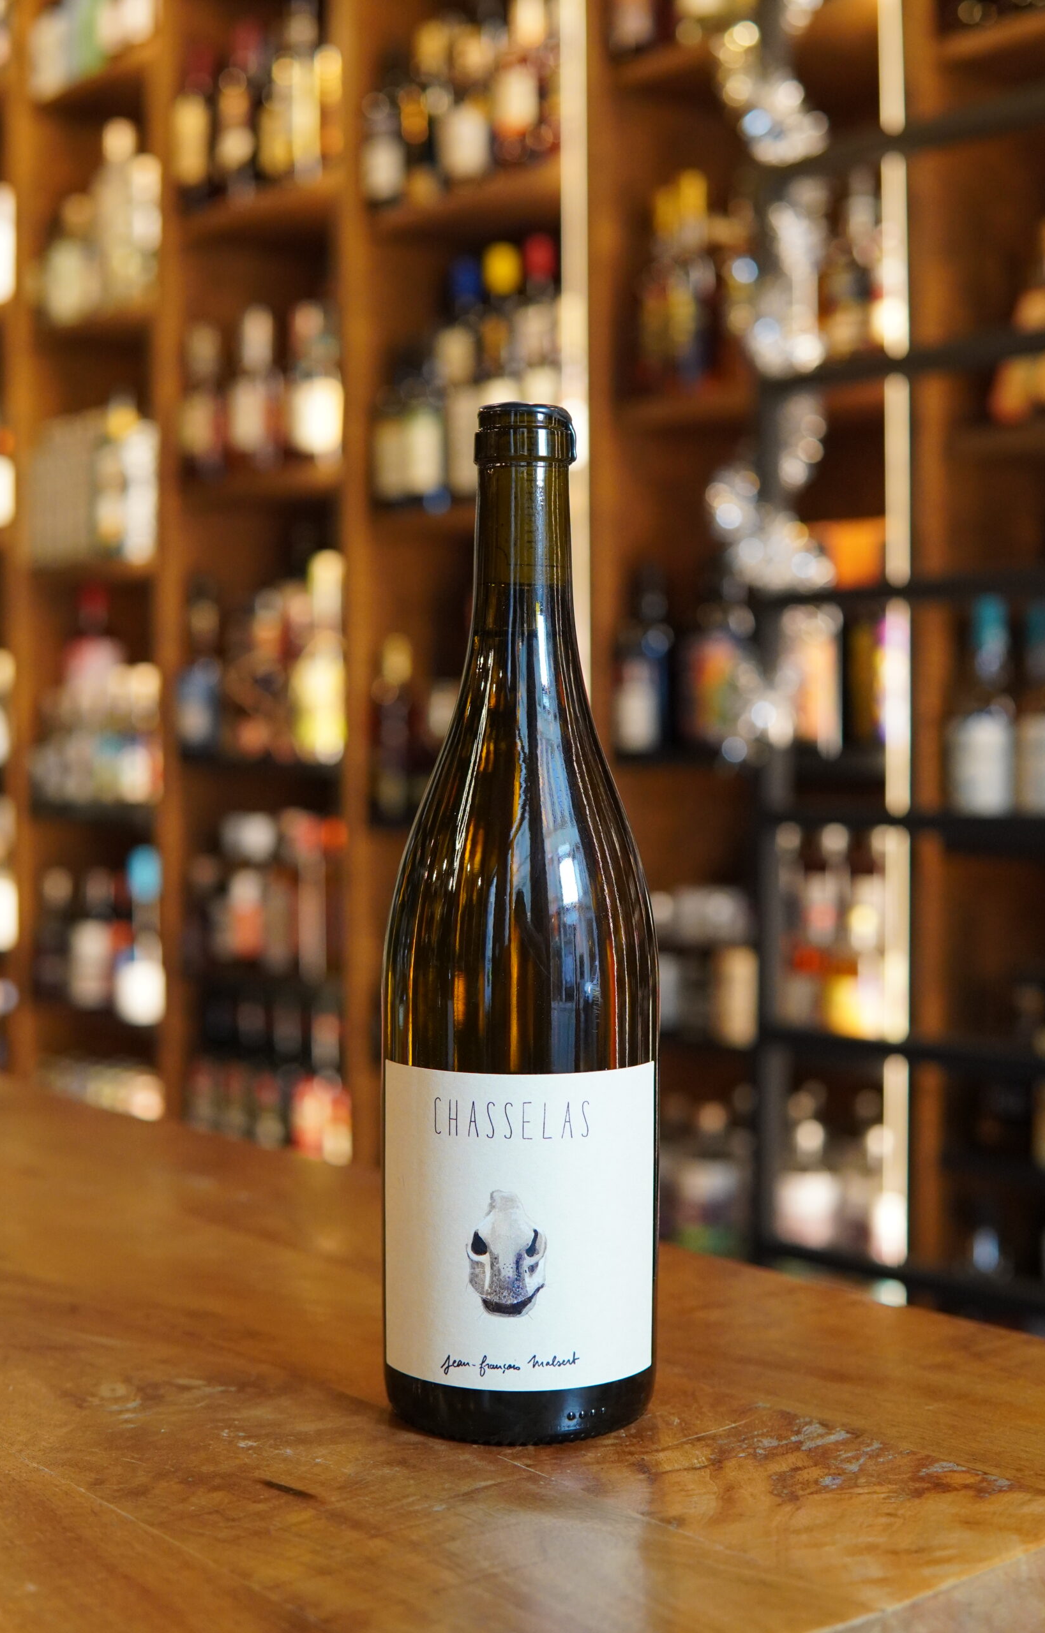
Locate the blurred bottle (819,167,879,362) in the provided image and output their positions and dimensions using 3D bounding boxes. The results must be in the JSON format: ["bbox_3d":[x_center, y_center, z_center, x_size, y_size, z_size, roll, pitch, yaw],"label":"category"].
[{"bbox_3d":[0.395,-0.663,2.468,0.072,0.255,0.072,0,0,0],"label":"blurred bottle"}]

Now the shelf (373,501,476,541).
[{"bbox_3d":[0.008,-0.409,2.853,0.230,0.030,0.410,-1,1,-44],"label":"shelf"}]

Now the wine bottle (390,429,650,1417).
[{"bbox_3d":[0.000,0.030,0.612,0.082,0.300,0.082,0,0,4],"label":"wine bottle"}]

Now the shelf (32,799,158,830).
[{"bbox_3d":[-0.648,-0.006,3.623,0.260,0.035,0.401,-2,2,-42],"label":"shelf"}]

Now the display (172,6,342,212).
[{"bbox_3d":[-0.343,-1.107,3.244,0.210,0.275,0.421,-2,2,-42],"label":"display"}]

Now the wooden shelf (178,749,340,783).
[{"bbox_3d":[-0.315,-0.081,3.254,0.260,0.035,0.421,-2,2,-42],"label":"wooden shelf"}]

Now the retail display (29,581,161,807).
[{"bbox_3d":[-0.671,-0.201,3.634,0.210,0.355,0.400,-2,2,-42],"label":"retail display"}]

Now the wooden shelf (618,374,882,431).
[{"bbox_3d":[0.354,-0.496,2.505,0.260,0.035,0.416,-2,2,-42],"label":"wooden shelf"}]

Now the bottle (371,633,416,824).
[{"bbox_3d":[-0.200,-0.137,3.163,0.074,0.285,0.074,0,0,0],"label":"bottle"}]

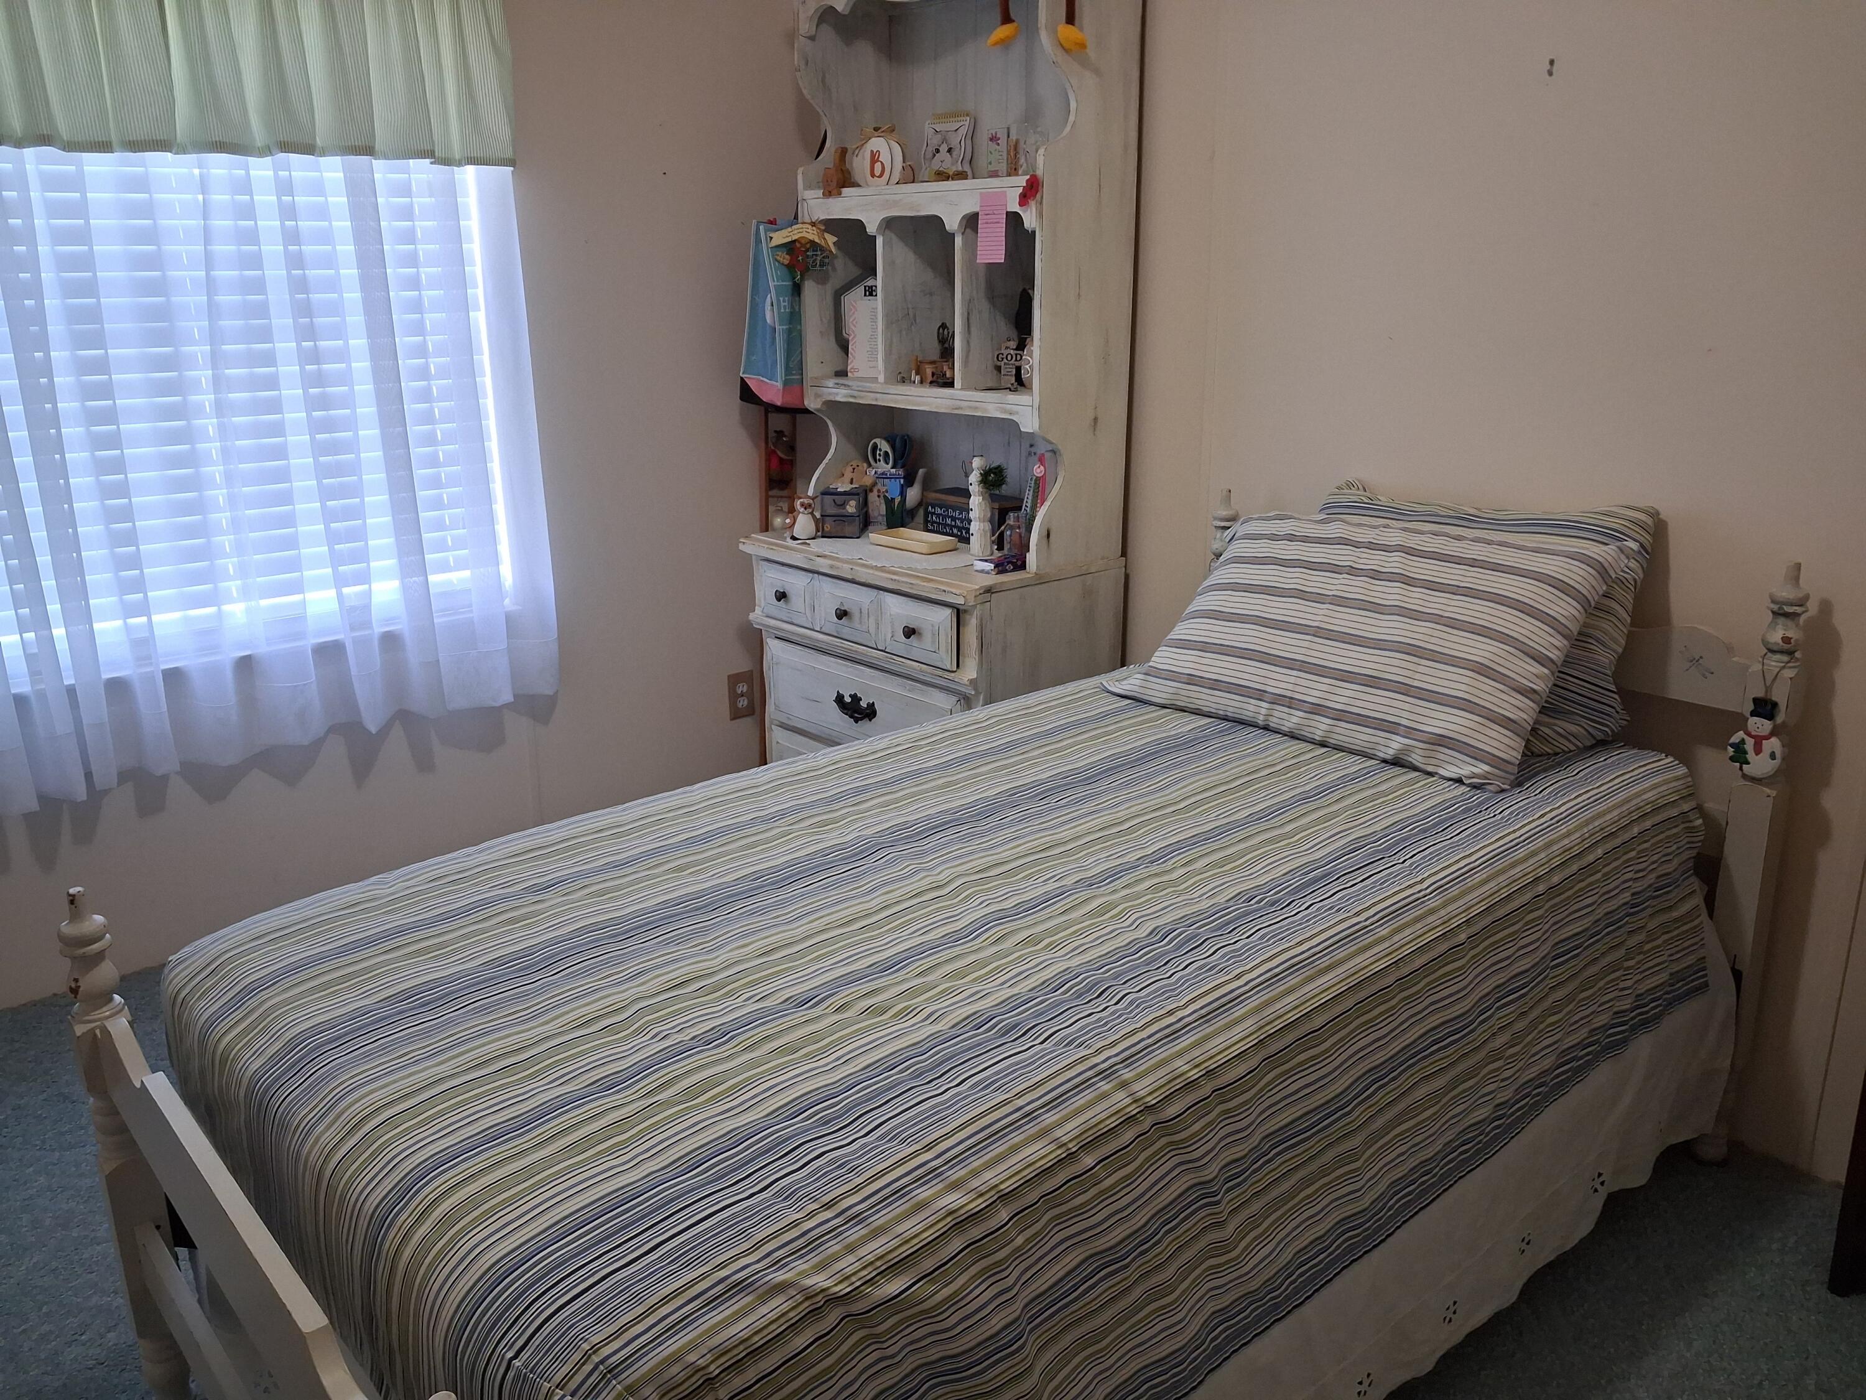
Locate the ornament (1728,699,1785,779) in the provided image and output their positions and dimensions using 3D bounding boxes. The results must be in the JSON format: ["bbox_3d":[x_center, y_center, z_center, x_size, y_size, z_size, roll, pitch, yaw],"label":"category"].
[{"bbox_3d":[1.176,0.054,2.072,0.017,0.119,0.073,-14,21,-38],"label":"ornament"}]

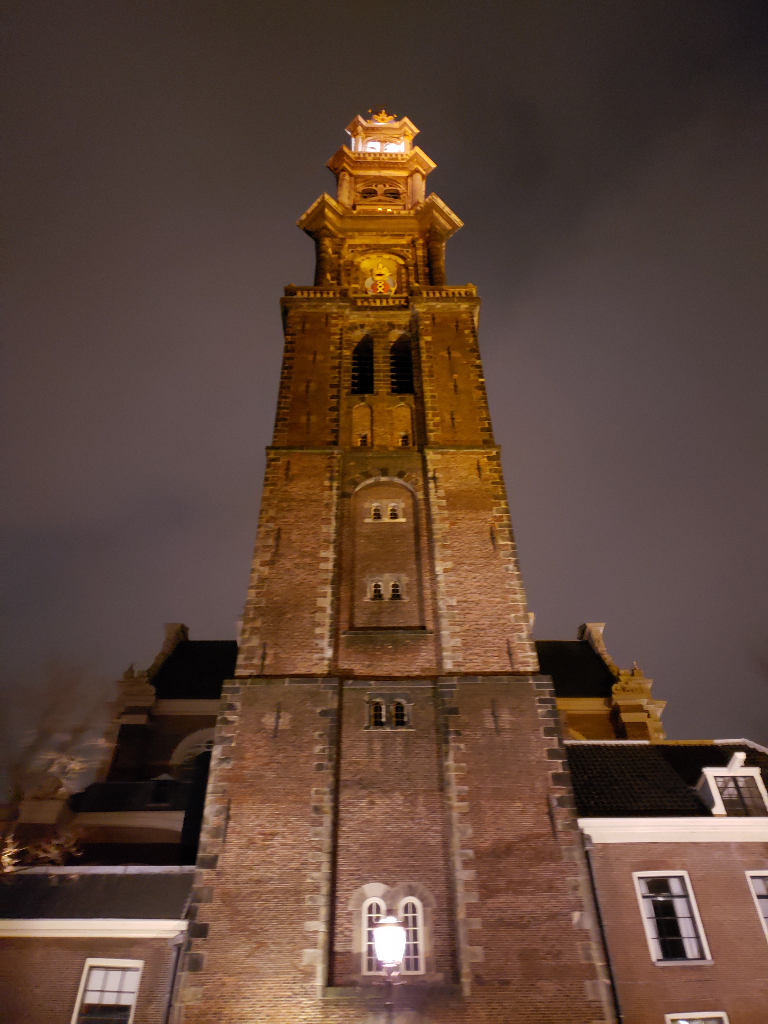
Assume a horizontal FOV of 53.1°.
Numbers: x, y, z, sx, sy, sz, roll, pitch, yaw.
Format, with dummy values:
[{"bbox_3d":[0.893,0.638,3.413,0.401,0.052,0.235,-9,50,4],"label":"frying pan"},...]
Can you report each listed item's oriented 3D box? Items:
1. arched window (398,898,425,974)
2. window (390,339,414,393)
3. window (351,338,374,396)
[{"bbox_3d":[0.755,11.409,20.776,0.713,1.918,0.150,0,-44,-1],"label":"arched window"},{"bbox_3d":[0.930,-7.759,40.317,1.127,5.040,0.300,0,-44,-1],"label":"window"},{"bbox_3d":[-1.109,-7.742,40.280,1.128,5.047,0.300,0,-44,-1],"label":"window"}]

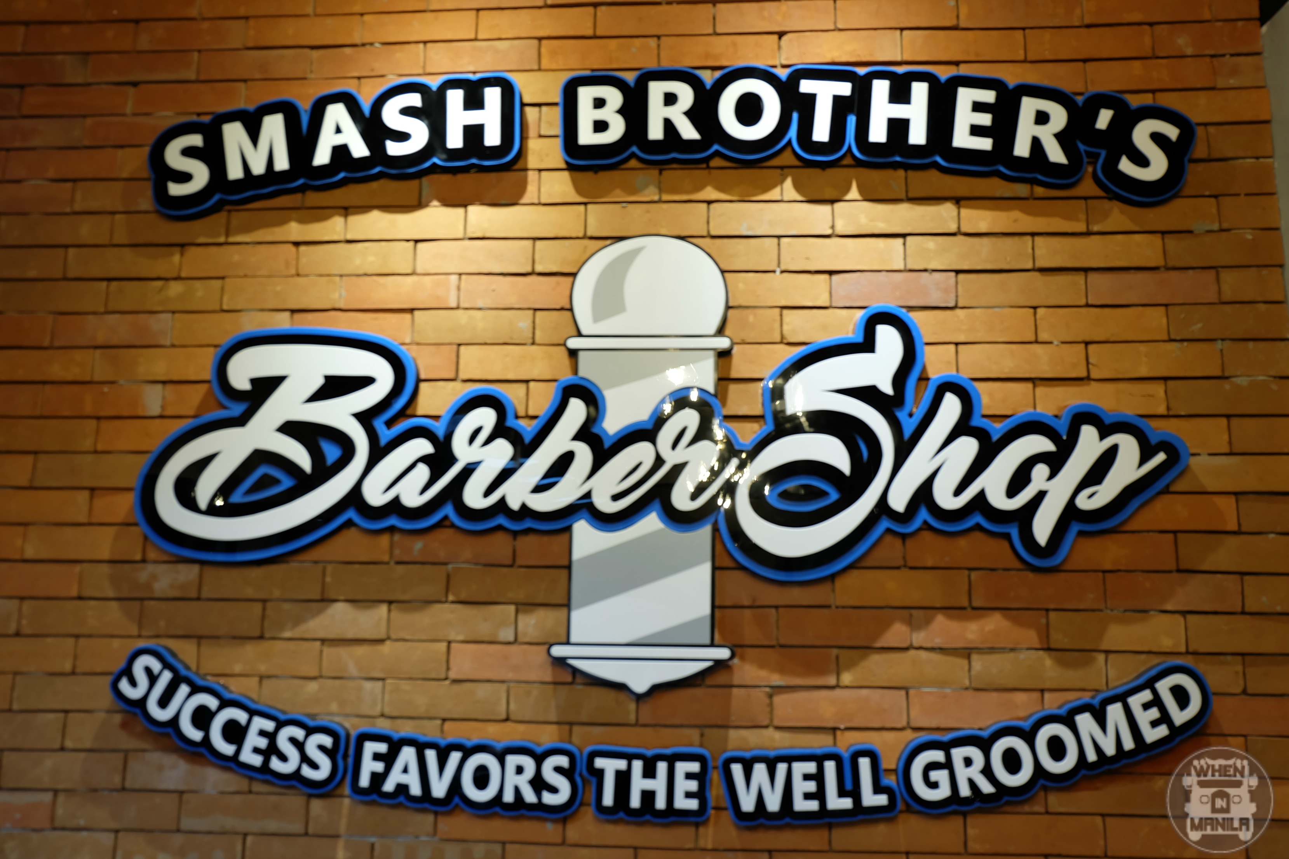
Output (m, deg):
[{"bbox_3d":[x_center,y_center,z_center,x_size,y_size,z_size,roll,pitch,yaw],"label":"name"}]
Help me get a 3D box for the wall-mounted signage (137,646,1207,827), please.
[{"bbox_3d":[-0.001,0.496,1.570,1.775,0.265,0.040,0,-8,4],"label":"wall-mounted signage"}]

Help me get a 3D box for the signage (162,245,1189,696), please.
[{"bbox_3d":[0.003,0.051,1.626,1.743,0.763,0.050,0,-8,4],"label":"signage"}]

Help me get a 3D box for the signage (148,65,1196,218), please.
[{"bbox_3d":[0.019,-0.508,1.707,1.826,0.258,0.040,0,-8,4],"label":"signage"}]

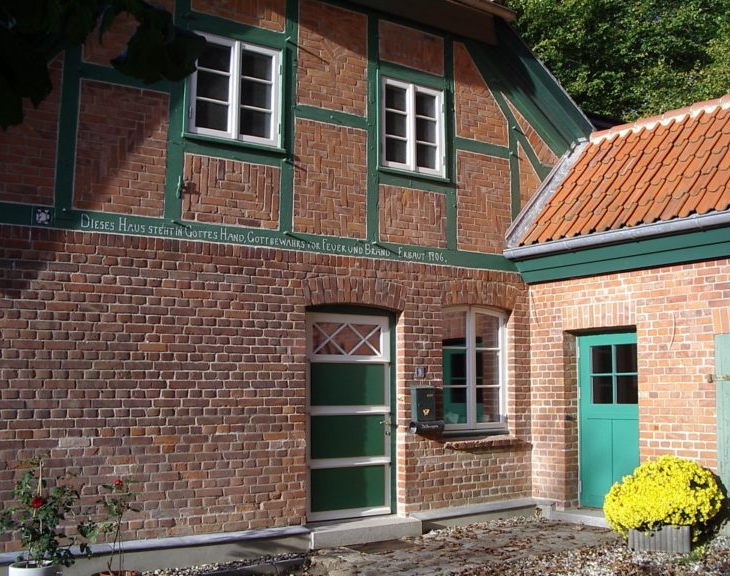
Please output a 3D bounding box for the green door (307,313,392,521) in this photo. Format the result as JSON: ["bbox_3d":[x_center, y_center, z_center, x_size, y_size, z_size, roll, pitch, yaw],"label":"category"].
[{"bbox_3d":[-0.170,1.305,8.662,0.990,2.060,0.080,4,-8,-31],"label":"green door"}]

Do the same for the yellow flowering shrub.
[{"bbox_3d":[2.719,1.908,7.680,1.060,0.780,0.880,-2,-7,14],"label":"yellow flowering shrub"}]

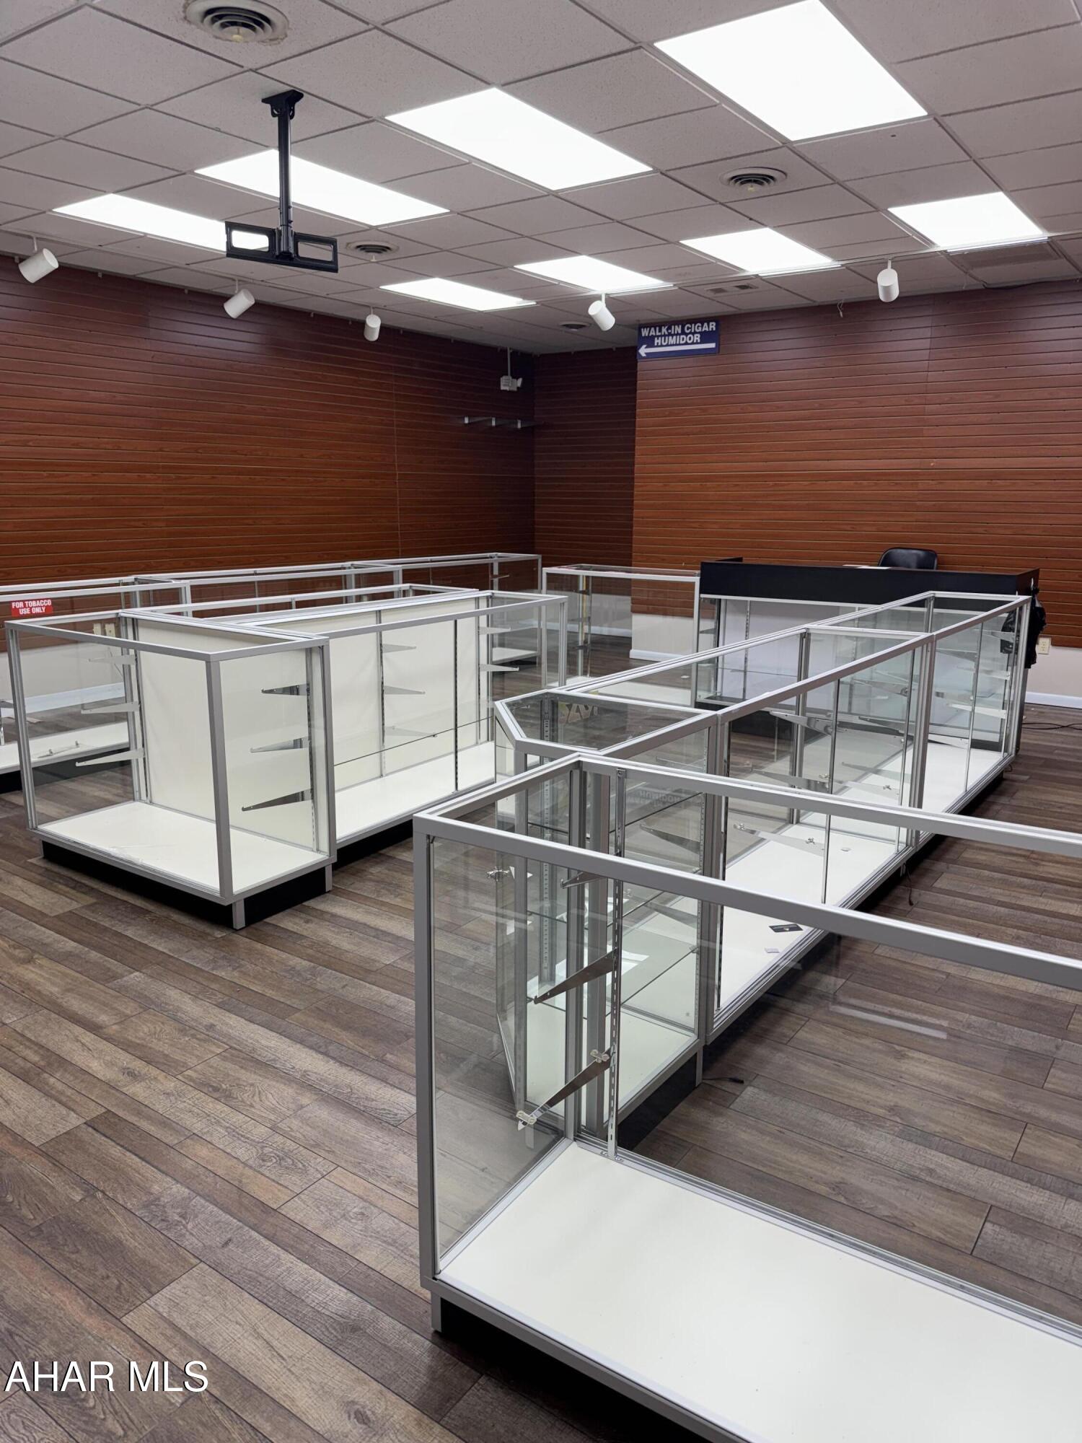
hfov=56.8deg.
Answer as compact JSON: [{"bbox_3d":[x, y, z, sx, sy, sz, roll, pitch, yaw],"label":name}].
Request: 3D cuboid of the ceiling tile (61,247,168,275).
[{"bbox_3d":[-2.833,-3.026,6.589,0.560,0.020,0.600,10,16,35],"label":"ceiling tile"}]

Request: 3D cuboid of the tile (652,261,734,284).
[{"bbox_3d":[1.055,-3.044,6.811,0.600,0.020,0.600,10,16,35],"label":"tile"}]

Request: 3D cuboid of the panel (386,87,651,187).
[{"bbox_3d":[-0.053,-2.463,4.279,0.600,0.030,1.200,10,16,35],"label":"panel"}]

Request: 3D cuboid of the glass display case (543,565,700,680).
[{"bbox_3d":[0.662,-0.563,7.026,1.210,0.979,0.515,10,16,35],"label":"glass display case"}]

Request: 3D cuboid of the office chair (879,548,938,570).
[{"bbox_3d":[2.562,-0.651,7.126,0.600,1.125,0.620,8,15,28],"label":"office chair"}]

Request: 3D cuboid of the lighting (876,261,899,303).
[{"bbox_3d":[2.168,-2.725,6.242,0.128,0.200,0.170,10,2,35],"label":"lighting"}]

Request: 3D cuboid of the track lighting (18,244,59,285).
[{"bbox_3d":[-2.916,-2.646,5.819,0.175,0.134,0.134,-31,8,13],"label":"track lighting"}]

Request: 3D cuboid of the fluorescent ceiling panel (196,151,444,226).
[{"bbox_3d":[-1.044,-2.633,4.980,0.600,0.050,1.200,10,16,35],"label":"fluorescent ceiling panel"}]

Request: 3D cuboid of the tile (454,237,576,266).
[{"bbox_3d":[-0.157,-2.910,6.180,0.600,0.020,0.600,10,16,35],"label":"tile"}]

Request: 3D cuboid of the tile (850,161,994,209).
[{"bbox_3d":[1.822,-2.570,4.796,0.600,0.020,0.600,10,16,35],"label":"tile"}]

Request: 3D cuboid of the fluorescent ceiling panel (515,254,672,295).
[{"bbox_3d":[0.379,-3.078,6.918,0.590,0.040,1.190,10,16,35],"label":"fluorescent ceiling panel"}]

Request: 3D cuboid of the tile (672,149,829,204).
[{"bbox_3d":[0.976,-2.540,4.656,0.600,0.020,0.600,10,16,35],"label":"tile"}]

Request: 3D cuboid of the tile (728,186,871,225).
[{"bbox_3d":[1.333,-2.650,5.138,0.600,0.020,0.600,10,16,35],"label":"tile"}]

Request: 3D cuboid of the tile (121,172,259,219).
[{"bbox_3d":[-1.724,-2.667,5.100,0.600,0.020,0.600,10,16,35],"label":"tile"}]

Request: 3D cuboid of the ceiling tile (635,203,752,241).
[{"bbox_3d":[0.839,-2.734,5.485,0.600,0.020,0.600,10,16,35],"label":"ceiling tile"}]

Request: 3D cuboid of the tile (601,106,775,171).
[{"bbox_3d":[0.620,-2.429,4.174,0.600,0.020,0.600,10,16,35],"label":"tile"}]

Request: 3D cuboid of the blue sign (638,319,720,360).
[{"bbox_3d":[1.172,-3.261,8.556,0.785,0.290,0.020,10,16,35],"label":"blue sign"}]

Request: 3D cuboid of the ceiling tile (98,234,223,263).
[{"bbox_3d":[-2.361,-2.946,6.279,0.600,0.020,0.600,10,16,35],"label":"ceiling tile"}]

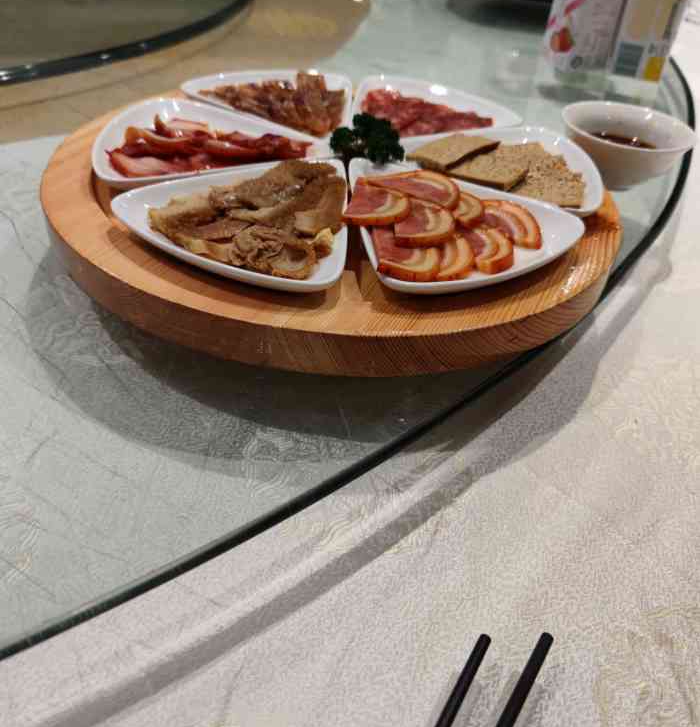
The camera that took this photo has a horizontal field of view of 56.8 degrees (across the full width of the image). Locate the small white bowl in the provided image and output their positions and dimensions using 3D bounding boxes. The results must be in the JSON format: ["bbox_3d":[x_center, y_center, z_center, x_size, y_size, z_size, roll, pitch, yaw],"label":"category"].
[{"bbox_3d":[0.210,-0.165,0.502,0.101,0.043,0.101,3,40,-3],"label":"small white bowl"}]

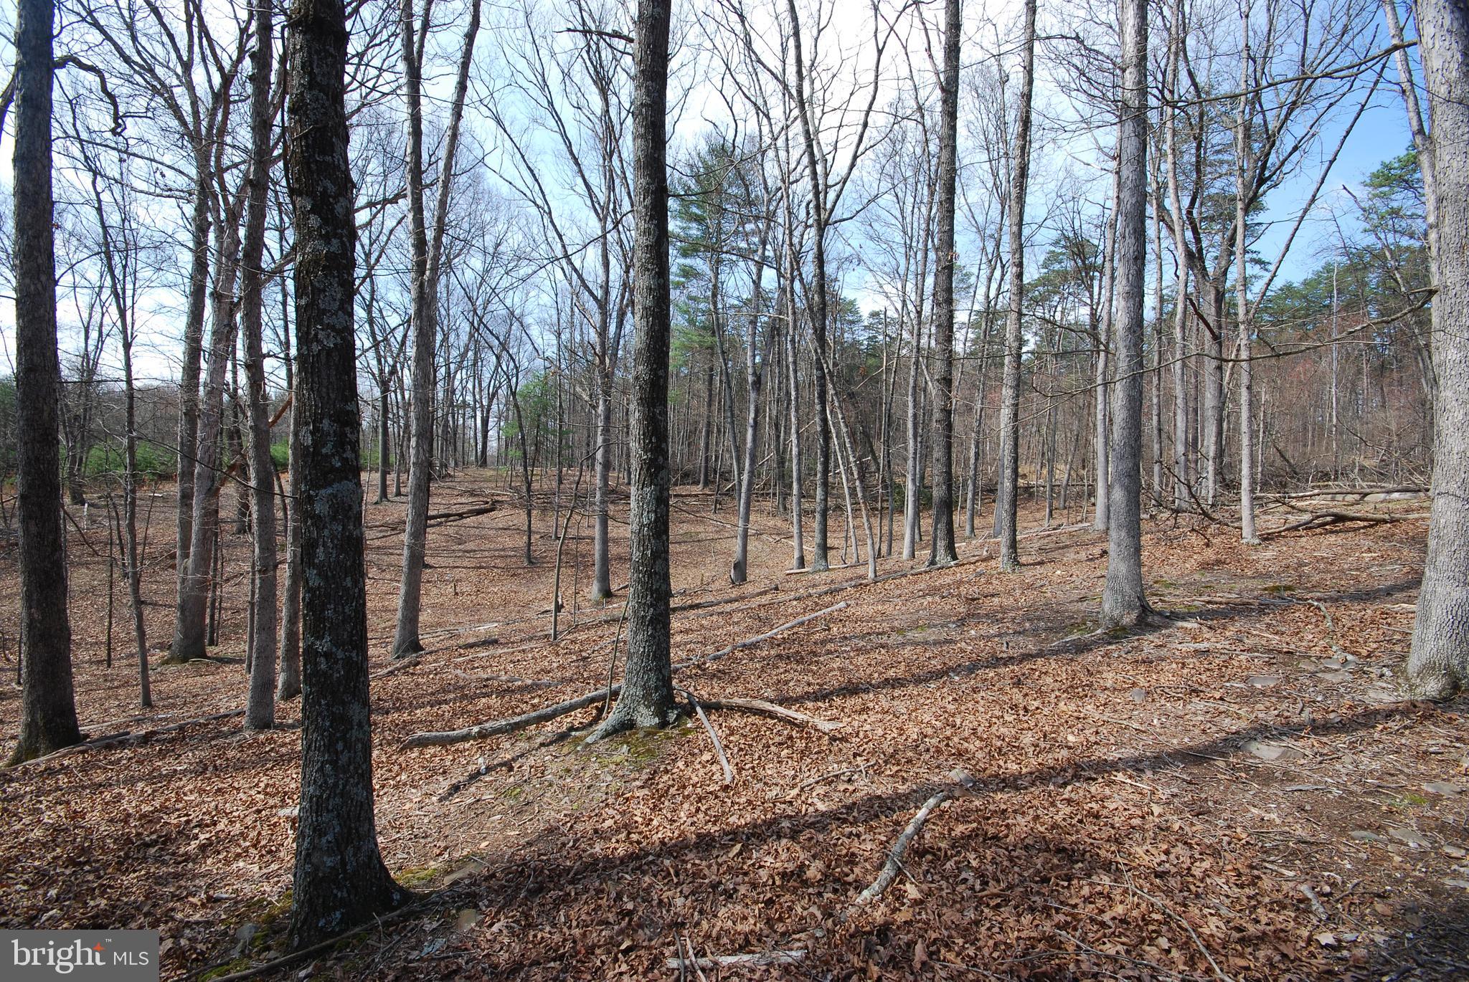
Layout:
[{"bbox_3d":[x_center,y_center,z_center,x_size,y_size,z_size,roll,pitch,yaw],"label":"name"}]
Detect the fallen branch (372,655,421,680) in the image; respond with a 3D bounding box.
[{"bbox_3d":[-3.410,1.766,6.075,0.120,0.080,0.700,-5,2,19],"label":"fallen branch"}]

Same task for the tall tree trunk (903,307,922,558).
[{"bbox_3d":[2.947,-0.955,10.135,0.230,4.150,0.220,1,2,0],"label":"tall tree trunk"}]

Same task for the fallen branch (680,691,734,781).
[{"bbox_3d":[-0.202,1.528,3.995,0.085,0.050,1.569,-6,2,-14],"label":"fallen branch"}]

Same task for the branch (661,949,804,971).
[{"bbox_3d":[0.007,1.565,2.054,0.467,0.040,0.047,-6,2,1],"label":"branch"}]

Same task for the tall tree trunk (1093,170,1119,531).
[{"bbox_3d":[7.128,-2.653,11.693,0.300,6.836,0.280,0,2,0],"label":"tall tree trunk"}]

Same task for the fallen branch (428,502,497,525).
[{"bbox_3d":[-8.030,0.655,18.250,0.450,0.320,2.795,1,6,21],"label":"fallen branch"}]

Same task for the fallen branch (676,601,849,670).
[{"bbox_3d":[0.383,1.392,6.058,0.115,0.060,2.469,-4,3,45],"label":"fallen branch"}]

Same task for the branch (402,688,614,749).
[{"bbox_3d":[-1.555,1.615,4.420,1.552,0.120,0.200,-7,2,-25],"label":"branch"}]

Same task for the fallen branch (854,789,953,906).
[{"bbox_3d":[0.726,1.472,2.580,0.100,0.050,0.900,-4,2,40],"label":"fallen branch"}]

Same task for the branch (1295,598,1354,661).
[{"bbox_3d":[4.923,1.121,5.094,0.183,0.060,1.933,-3,2,35],"label":"branch"}]

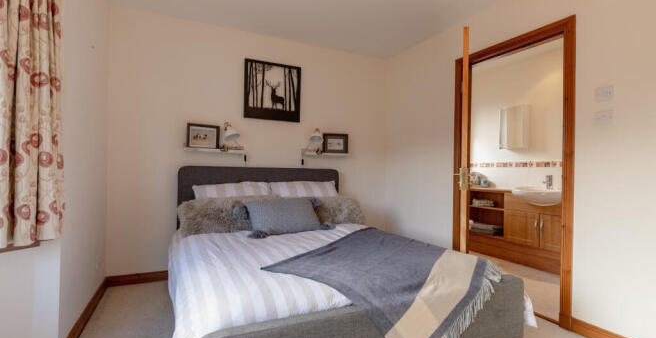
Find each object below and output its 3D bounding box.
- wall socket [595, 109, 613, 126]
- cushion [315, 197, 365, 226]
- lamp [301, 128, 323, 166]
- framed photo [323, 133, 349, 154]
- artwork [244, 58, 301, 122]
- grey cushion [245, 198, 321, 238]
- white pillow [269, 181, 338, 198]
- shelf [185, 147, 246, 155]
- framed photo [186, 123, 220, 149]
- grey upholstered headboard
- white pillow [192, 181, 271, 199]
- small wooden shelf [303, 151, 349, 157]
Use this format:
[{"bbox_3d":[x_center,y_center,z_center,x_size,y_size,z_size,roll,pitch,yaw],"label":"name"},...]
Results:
[{"bbox_3d":[1.674,-0.304,1.875,0.012,0.089,0.087,1,0,-26],"label":"wall socket"},{"bbox_3d":[0.068,0.393,2.920,0.550,0.170,0.380,1,45,-26],"label":"cushion"},{"bbox_3d":[-0.176,-0.241,3.304,0.215,0.390,0.210,1,0,-26],"label":"lamp"},{"bbox_3d":[0.085,-0.286,3.507,0.318,0.218,0.025,1,-3,-26],"label":"framed photo"},{"bbox_3d":[-0.565,-0.808,3.242,0.597,0.597,0.020,0,0,-26],"label":"artwork"},{"bbox_3d":[-0.349,0.377,2.564,0.570,0.140,0.340,1,42,-26],"label":"grey cushion"},{"bbox_3d":[-0.179,0.309,3.067,0.720,0.150,0.480,1,45,-26],"label":"white pillow"},{"bbox_3d":[-1.072,-0.176,2.952,0.545,0.062,0.118,1,0,-26],"label":"shelf"},{"bbox_3d":[-1.165,-0.301,2.906,0.285,0.222,0.025,1,-3,-26],"label":"framed photo"},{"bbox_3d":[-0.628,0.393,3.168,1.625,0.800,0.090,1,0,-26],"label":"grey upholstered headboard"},{"bbox_3d":[-0.829,0.311,2.755,0.700,0.150,0.480,1,45,-26],"label":"white pillow"},{"bbox_3d":[-0.022,-0.172,3.456,0.555,0.062,0.118,1,0,-26],"label":"small wooden shelf"}]

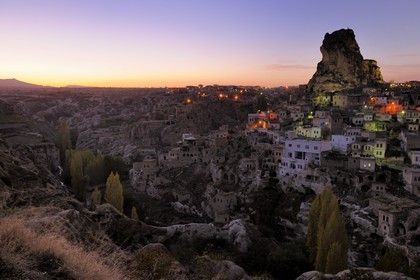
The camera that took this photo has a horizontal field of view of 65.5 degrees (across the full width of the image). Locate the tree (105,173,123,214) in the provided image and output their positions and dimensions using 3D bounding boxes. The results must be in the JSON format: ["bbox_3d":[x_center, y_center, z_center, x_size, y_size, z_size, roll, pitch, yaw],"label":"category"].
[{"bbox_3d":[-34.090,19.540,116.580,6.430,16.350,6.430,-3,10,-17],"label":"tree"}]

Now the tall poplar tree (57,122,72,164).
[{"bbox_3d":[-74.630,2.450,167.510,7.180,24.990,7.180,-4,10,-24],"label":"tall poplar tree"}]

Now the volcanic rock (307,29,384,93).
[{"bbox_3d":[106.000,-61.410,255.490,60.240,49.570,48.000,4,10,22],"label":"volcanic rock"}]

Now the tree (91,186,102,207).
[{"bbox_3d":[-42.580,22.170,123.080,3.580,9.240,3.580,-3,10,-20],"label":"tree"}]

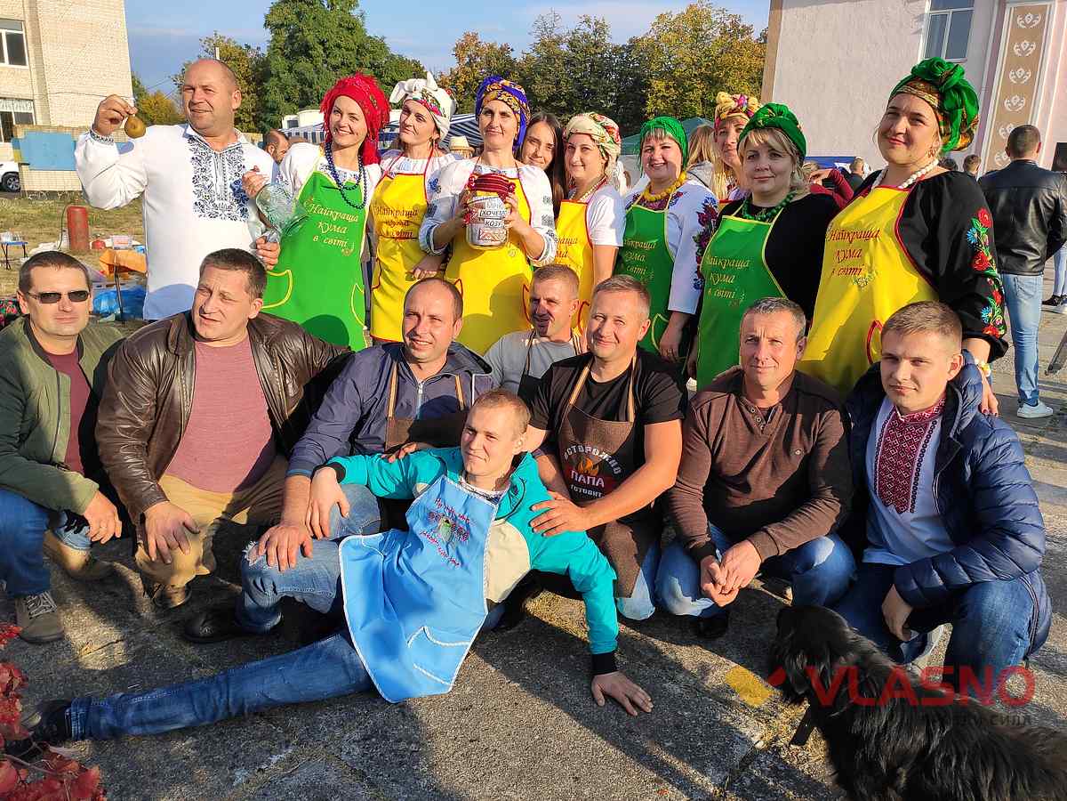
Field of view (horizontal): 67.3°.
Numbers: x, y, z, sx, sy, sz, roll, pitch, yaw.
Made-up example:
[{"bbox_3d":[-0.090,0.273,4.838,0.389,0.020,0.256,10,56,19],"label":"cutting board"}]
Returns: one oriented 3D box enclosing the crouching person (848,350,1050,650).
[{"bbox_3d":[1.043,0.263,2.162,0.600,1.060,0.620,10,17,29],"label":"crouching person"}]

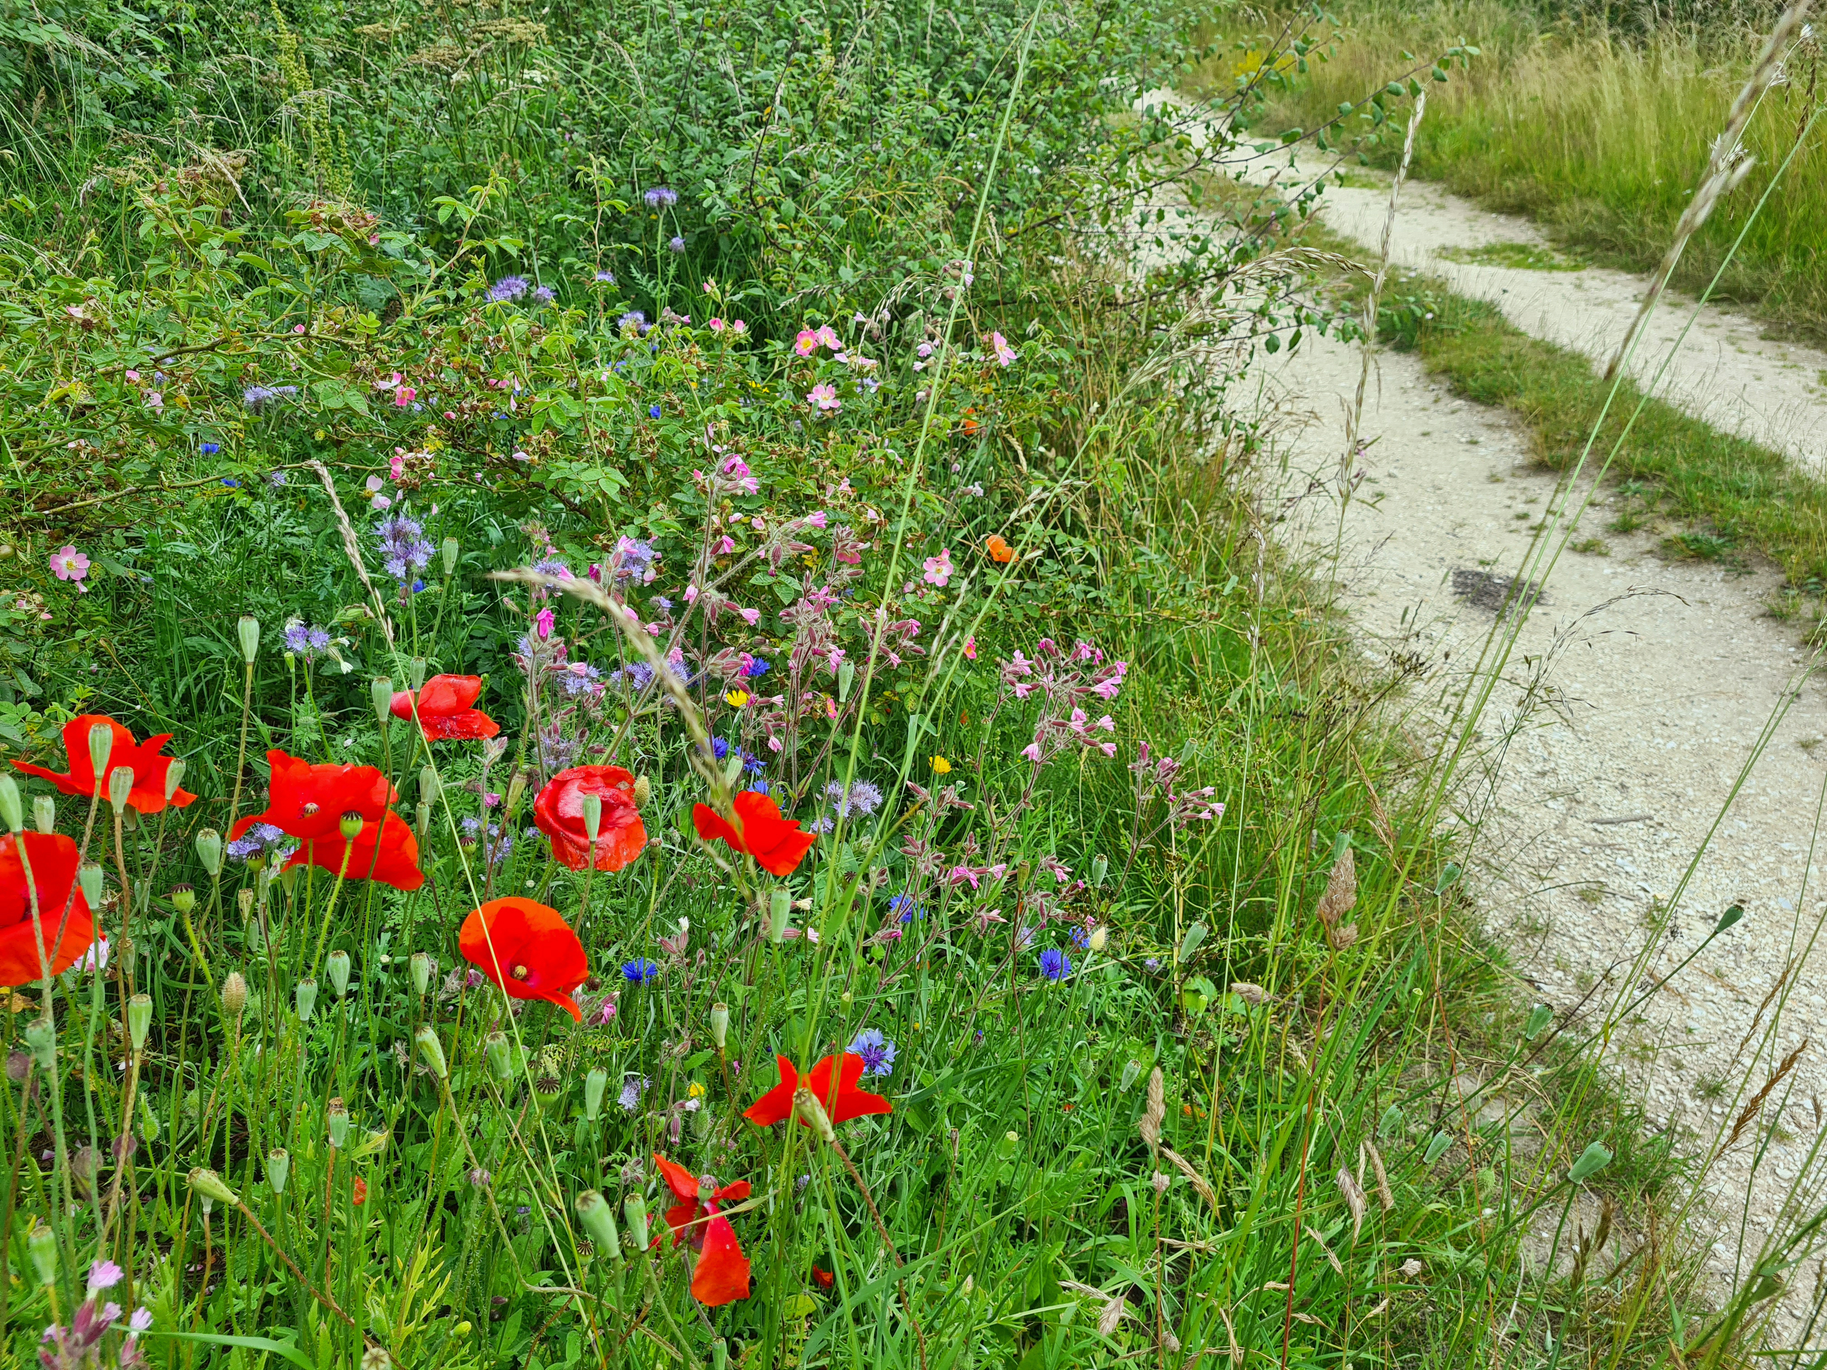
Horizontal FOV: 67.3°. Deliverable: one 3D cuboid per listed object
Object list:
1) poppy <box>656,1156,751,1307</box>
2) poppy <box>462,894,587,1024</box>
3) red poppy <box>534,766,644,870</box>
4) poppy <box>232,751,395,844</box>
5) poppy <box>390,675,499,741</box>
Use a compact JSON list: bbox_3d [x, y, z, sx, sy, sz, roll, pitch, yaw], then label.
[{"bbox_3d":[-0.106,0.274,0.690,0.052,0.062,0.080,-6,41,-11],"label":"poppy"},{"bbox_3d":[-0.230,0.162,0.810,0.076,0.058,0.075,-10,51,-17],"label":"poppy"},{"bbox_3d":[-0.224,0.093,0.950,0.077,0.058,0.077,-8,49,-14],"label":"red poppy"},{"bbox_3d":[-0.385,0.072,0.880,0.100,0.048,0.085,-14,39,-24],"label":"poppy"},{"bbox_3d":[-0.359,0.018,1.050,0.082,0.043,0.073,-10,30,-19],"label":"poppy"}]

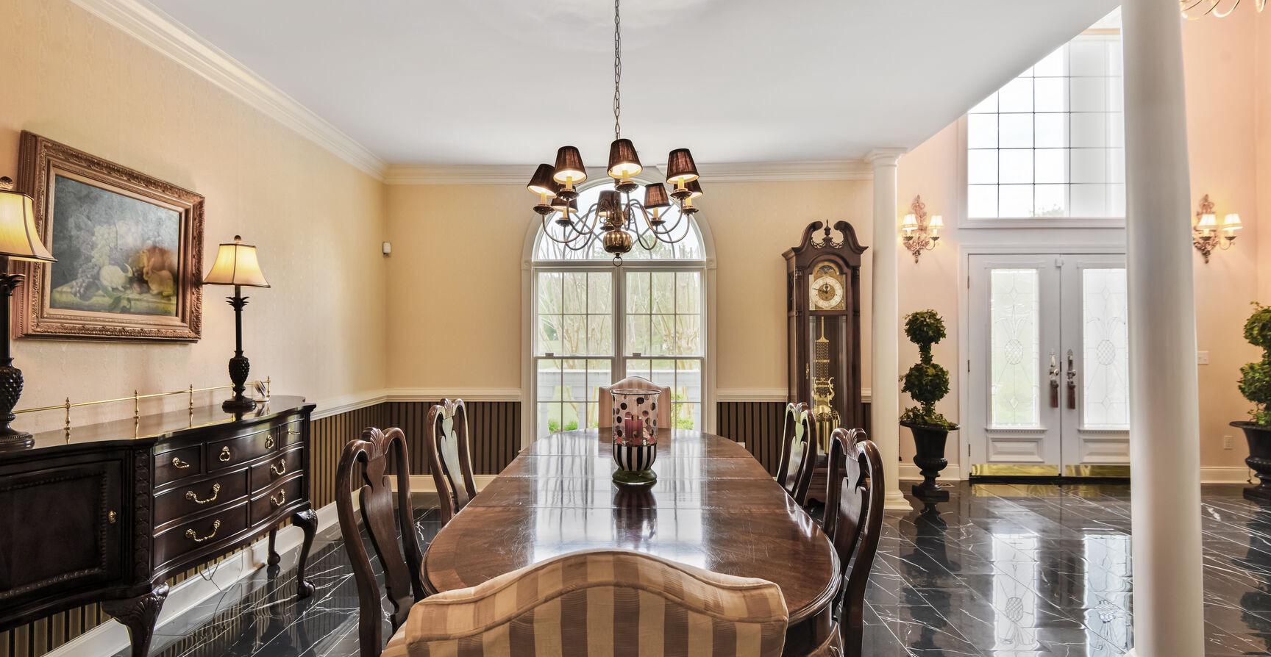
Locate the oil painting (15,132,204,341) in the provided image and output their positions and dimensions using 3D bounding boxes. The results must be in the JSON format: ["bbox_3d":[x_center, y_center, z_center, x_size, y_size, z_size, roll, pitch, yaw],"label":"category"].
[{"bbox_3d":[-2.140,-0.322,2.374,0.075,0.725,0.765,0,-1,1],"label":"oil painting"}]

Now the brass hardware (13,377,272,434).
[{"bbox_3d":[-2.130,0.326,2.481,0.035,0.120,1.620,0,-1,1],"label":"brass hardware"}]

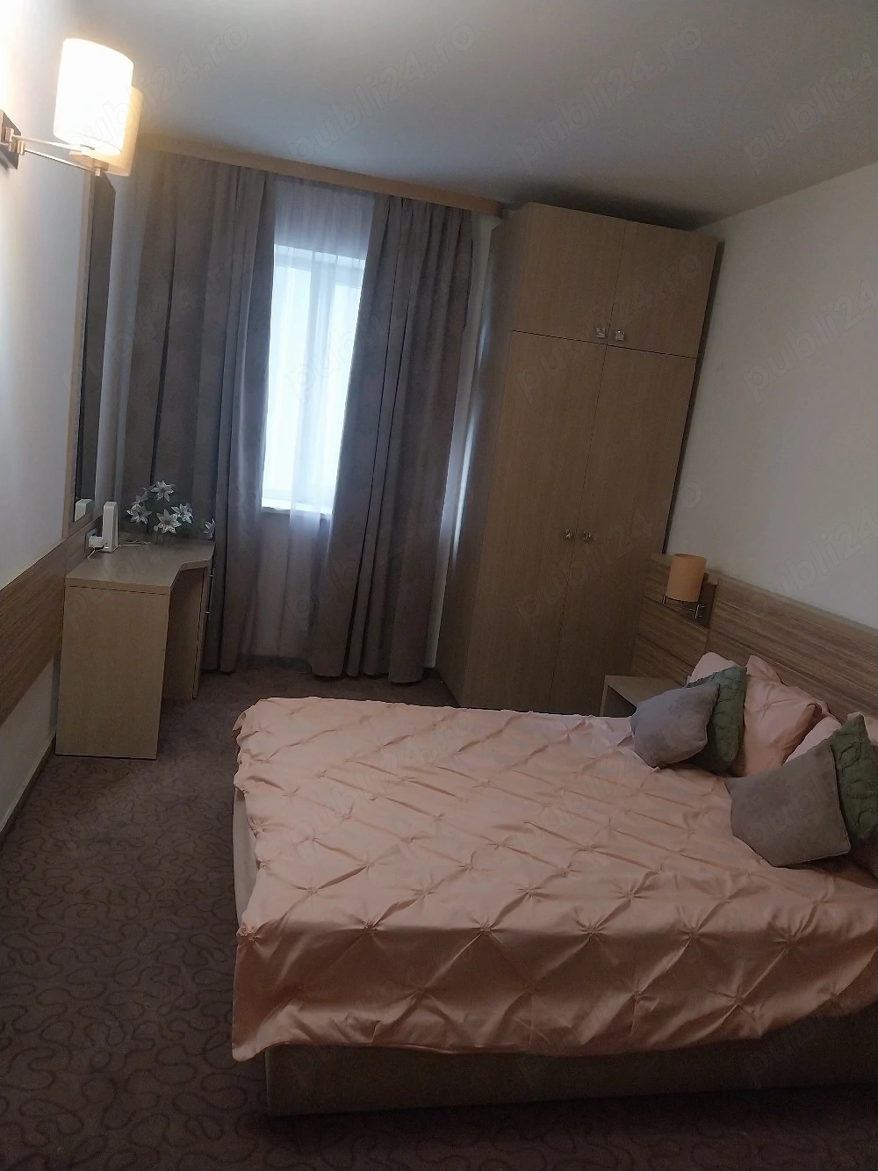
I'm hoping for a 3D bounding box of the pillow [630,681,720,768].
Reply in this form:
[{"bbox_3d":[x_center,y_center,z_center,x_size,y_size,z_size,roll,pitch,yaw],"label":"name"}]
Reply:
[{"bbox_3d":[0.798,0.476,3.017,0.298,0.142,0.298,-25,32,33],"label":"pillow"}]

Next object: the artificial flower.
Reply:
[{"bbox_3d":[-1.333,-0.316,4.314,0.131,0.128,0.067,4,11,-16],"label":"artificial flower"}]

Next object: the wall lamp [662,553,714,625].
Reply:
[{"bbox_3d":[1.196,0.020,4.201,0.238,0.335,0.174,5,11,-13],"label":"wall lamp"}]

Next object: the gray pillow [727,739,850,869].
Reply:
[{"bbox_3d":[0.907,0.595,2.323,0.142,0.298,0.298,37,37,-33],"label":"gray pillow"}]

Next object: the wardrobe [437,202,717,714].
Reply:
[{"bbox_3d":[0.722,-0.640,5.006,1.033,2.615,0.618,5,11,-13],"label":"wardrobe"}]

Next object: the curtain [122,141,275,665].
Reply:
[{"bbox_3d":[-1.282,-0.835,4.639,0.730,2.615,0.156,5,11,-13],"label":"curtain"}]

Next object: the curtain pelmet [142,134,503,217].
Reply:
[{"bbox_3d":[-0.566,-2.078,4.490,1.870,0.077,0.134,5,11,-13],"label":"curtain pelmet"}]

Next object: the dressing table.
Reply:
[{"bbox_3d":[-1.365,0.229,4.069,0.544,0.724,1.170,5,11,-13],"label":"dressing table"}]

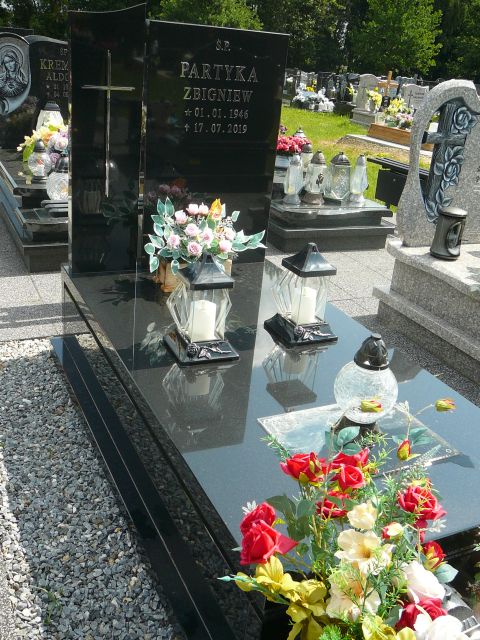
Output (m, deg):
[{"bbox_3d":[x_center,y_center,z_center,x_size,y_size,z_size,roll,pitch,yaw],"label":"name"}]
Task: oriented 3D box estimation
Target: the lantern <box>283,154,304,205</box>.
[{"bbox_3d":[0.376,-0.962,4.419,0.130,0.330,0.130,-6,25,-25],"label":"lantern"}]

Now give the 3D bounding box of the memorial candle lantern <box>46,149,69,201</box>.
[{"bbox_3d":[-0.968,-0.783,3.521,0.172,0.258,0.172,-6,26,-25],"label":"memorial candle lantern"}]

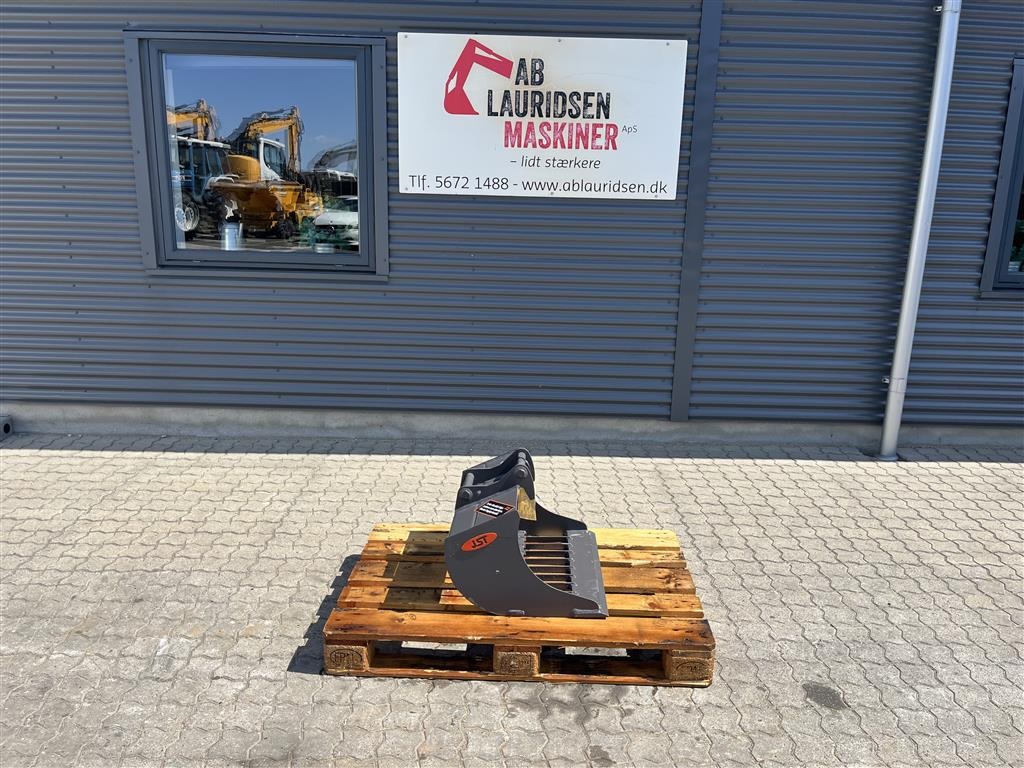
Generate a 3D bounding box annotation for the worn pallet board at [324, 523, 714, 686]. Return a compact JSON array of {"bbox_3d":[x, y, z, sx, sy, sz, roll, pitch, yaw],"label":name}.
[{"bbox_3d":[0.029,0.758,2.761,1.200,0.146,0.800,2,14,1],"label":"worn pallet board"}]

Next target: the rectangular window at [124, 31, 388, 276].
[{"bbox_3d":[-1.395,-1.256,4.324,1.405,1.298,0.100,1,14,-1],"label":"rectangular window"}]

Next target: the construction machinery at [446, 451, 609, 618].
[{"bbox_3d":[0.057,0.465,2.735,0.540,0.430,0.635,2,14,1],"label":"construction machinery"}]

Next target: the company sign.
[{"bbox_3d":[0.161,-1.470,4.257,1.566,0.838,0.020,1,14,-1],"label":"company sign"}]

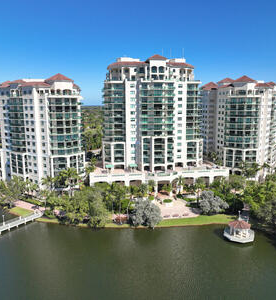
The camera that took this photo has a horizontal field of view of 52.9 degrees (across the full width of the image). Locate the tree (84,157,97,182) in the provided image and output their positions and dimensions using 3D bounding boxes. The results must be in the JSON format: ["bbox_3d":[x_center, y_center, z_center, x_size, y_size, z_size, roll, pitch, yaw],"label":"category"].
[{"bbox_3d":[-21.440,9.540,125.170,5.250,13.430,5.100,0,9,0],"label":"tree"}]

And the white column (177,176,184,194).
[{"bbox_3d":[19.080,15.920,123.650,2.320,8.170,2.100,-2,9,-12],"label":"white column"}]

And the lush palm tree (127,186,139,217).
[{"bbox_3d":[-2.140,17.390,92.120,3.790,11.680,3.790,0,9,0],"label":"lush palm tree"}]

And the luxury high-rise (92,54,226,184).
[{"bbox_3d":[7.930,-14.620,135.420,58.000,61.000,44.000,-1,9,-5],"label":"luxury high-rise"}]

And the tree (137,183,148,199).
[{"bbox_3d":[1.850,16.700,114.200,4.790,6.840,4.650,0,9,0],"label":"tree"}]

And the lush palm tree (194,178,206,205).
[{"bbox_3d":[24.120,16.060,107.020,4.490,10.430,4.360,0,9,0],"label":"lush palm tree"}]

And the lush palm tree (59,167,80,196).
[{"bbox_3d":[-28.180,13.010,114.080,8.780,12.740,8.520,0,9,0],"label":"lush palm tree"}]

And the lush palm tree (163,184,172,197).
[{"bbox_3d":[12.370,16.990,116.280,4.070,5.220,3.950,0,9,0],"label":"lush palm tree"}]

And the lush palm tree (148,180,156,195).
[{"bbox_3d":[6.120,15.850,117.110,3.280,6.130,3.180,0,9,0],"label":"lush palm tree"}]

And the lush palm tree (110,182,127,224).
[{"bbox_3d":[-6.040,17.150,88.120,4.830,13.500,4.830,0,9,0],"label":"lush palm tree"}]

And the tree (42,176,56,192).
[{"bbox_3d":[-38.650,15.200,121.760,5.840,6.740,5.840,0,9,0],"label":"tree"}]

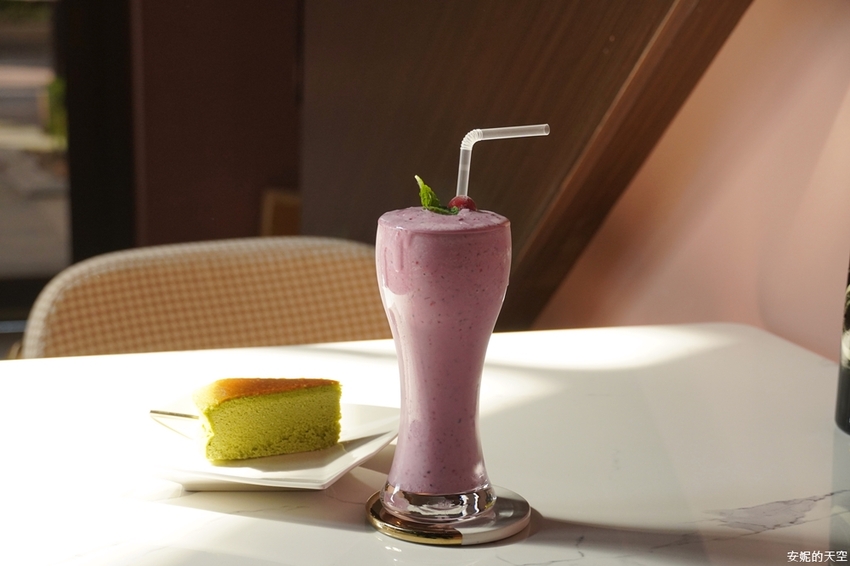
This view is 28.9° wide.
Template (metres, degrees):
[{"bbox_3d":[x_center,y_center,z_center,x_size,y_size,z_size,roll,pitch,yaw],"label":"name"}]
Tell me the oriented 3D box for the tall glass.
[{"bbox_3d":[0.010,0.050,1.016,0.082,0.184,0.082,1,13,0],"label":"tall glass"}]

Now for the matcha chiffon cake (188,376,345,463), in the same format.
[{"bbox_3d":[-0.105,0.092,1.124,0.102,0.045,0.055,-2,13,-14],"label":"matcha chiffon cake"}]

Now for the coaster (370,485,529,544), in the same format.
[{"bbox_3d":[0.015,0.143,1.038,0.100,0.007,0.100,1,13,0],"label":"coaster"}]

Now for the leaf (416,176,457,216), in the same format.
[{"bbox_3d":[0.005,-0.055,1.022,0.025,0.025,0.019,1,13,0],"label":"leaf"}]

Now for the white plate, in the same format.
[{"bbox_3d":[-0.107,0.108,1.145,0.160,0.022,0.150,4,13,13],"label":"white plate"}]

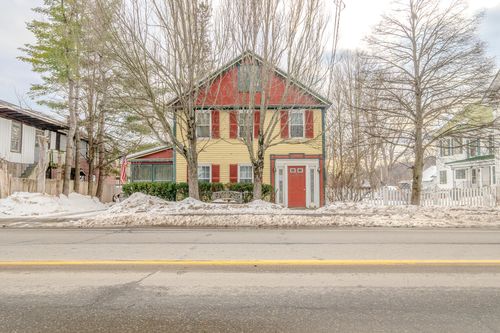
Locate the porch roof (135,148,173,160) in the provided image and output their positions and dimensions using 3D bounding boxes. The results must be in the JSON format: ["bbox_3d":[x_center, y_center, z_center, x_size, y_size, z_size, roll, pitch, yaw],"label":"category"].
[{"bbox_3d":[-4.791,-0.610,16.676,1.901,0.575,0.100,0,-2,0],"label":"porch roof"}]

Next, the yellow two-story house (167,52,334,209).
[{"bbox_3d":[-0.053,-1.669,20.959,8.053,7.713,9.200,0,-2,0],"label":"yellow two-story house"}]

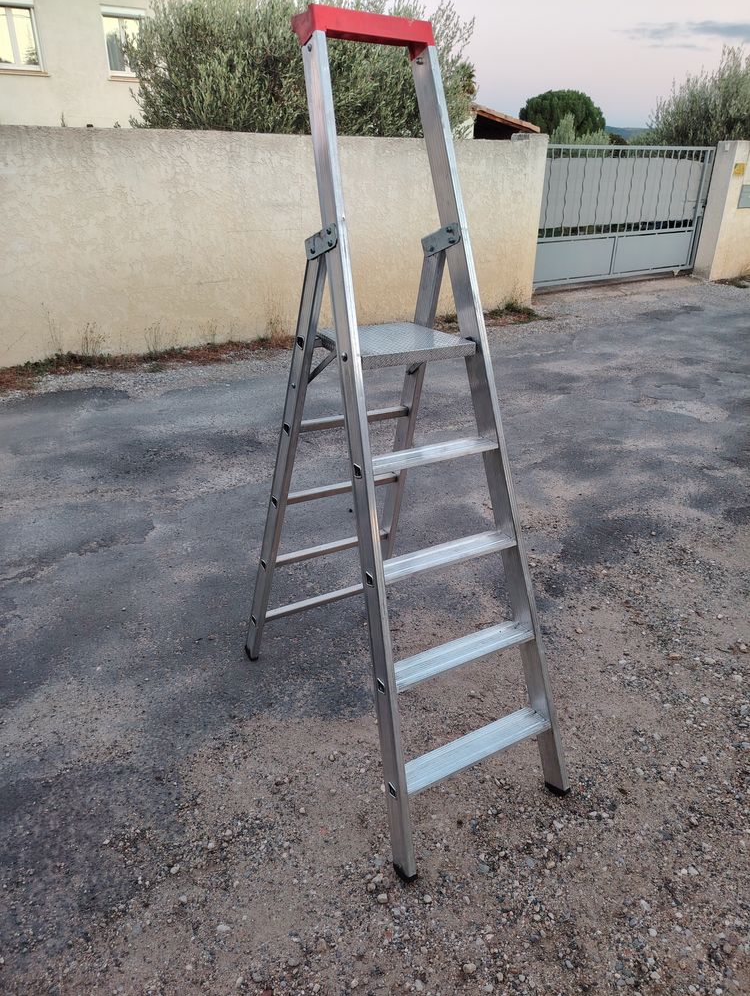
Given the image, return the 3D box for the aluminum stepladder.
[{"bbox_3d":[0.045,-0.159,1.762,0.534,1.817,1.032,-14,29,-28],"label":"aluminum stepladder"}]

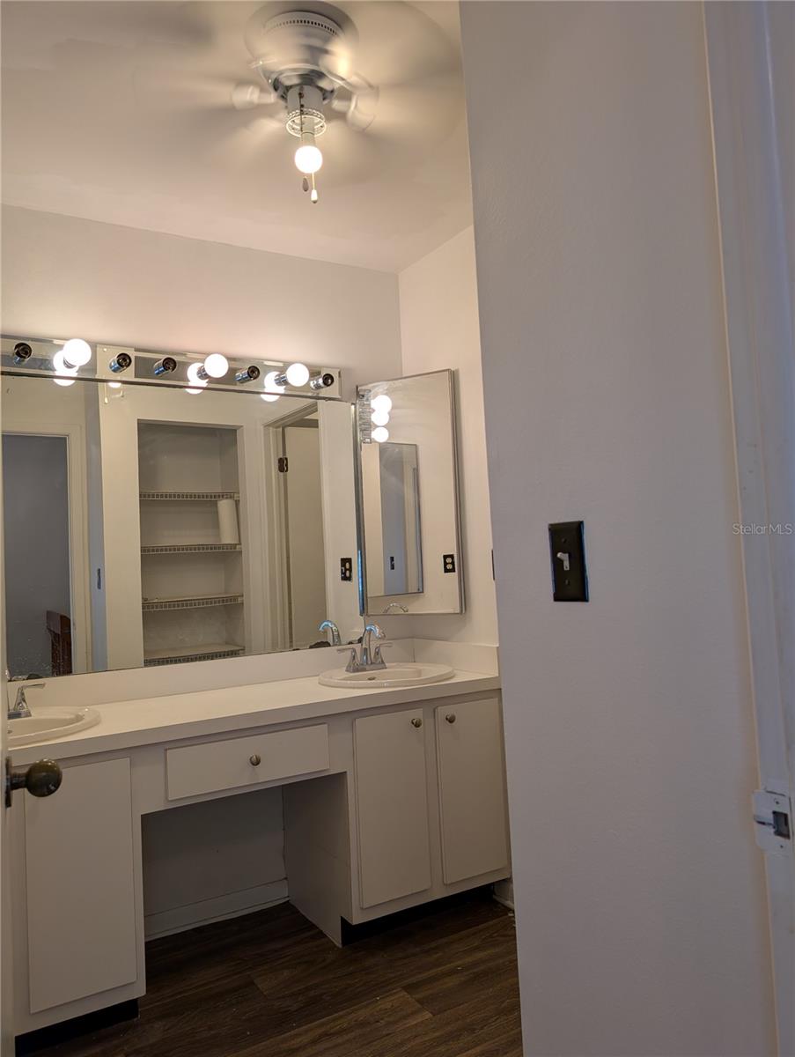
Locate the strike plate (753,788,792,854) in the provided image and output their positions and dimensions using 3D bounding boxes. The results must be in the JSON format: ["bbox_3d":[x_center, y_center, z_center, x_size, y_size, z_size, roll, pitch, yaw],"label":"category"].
[{"bbox_3d":[0.362,0.281,0.709,0.006,0.057,0.040,-1,-4,-30],"label":"strike plate"}]

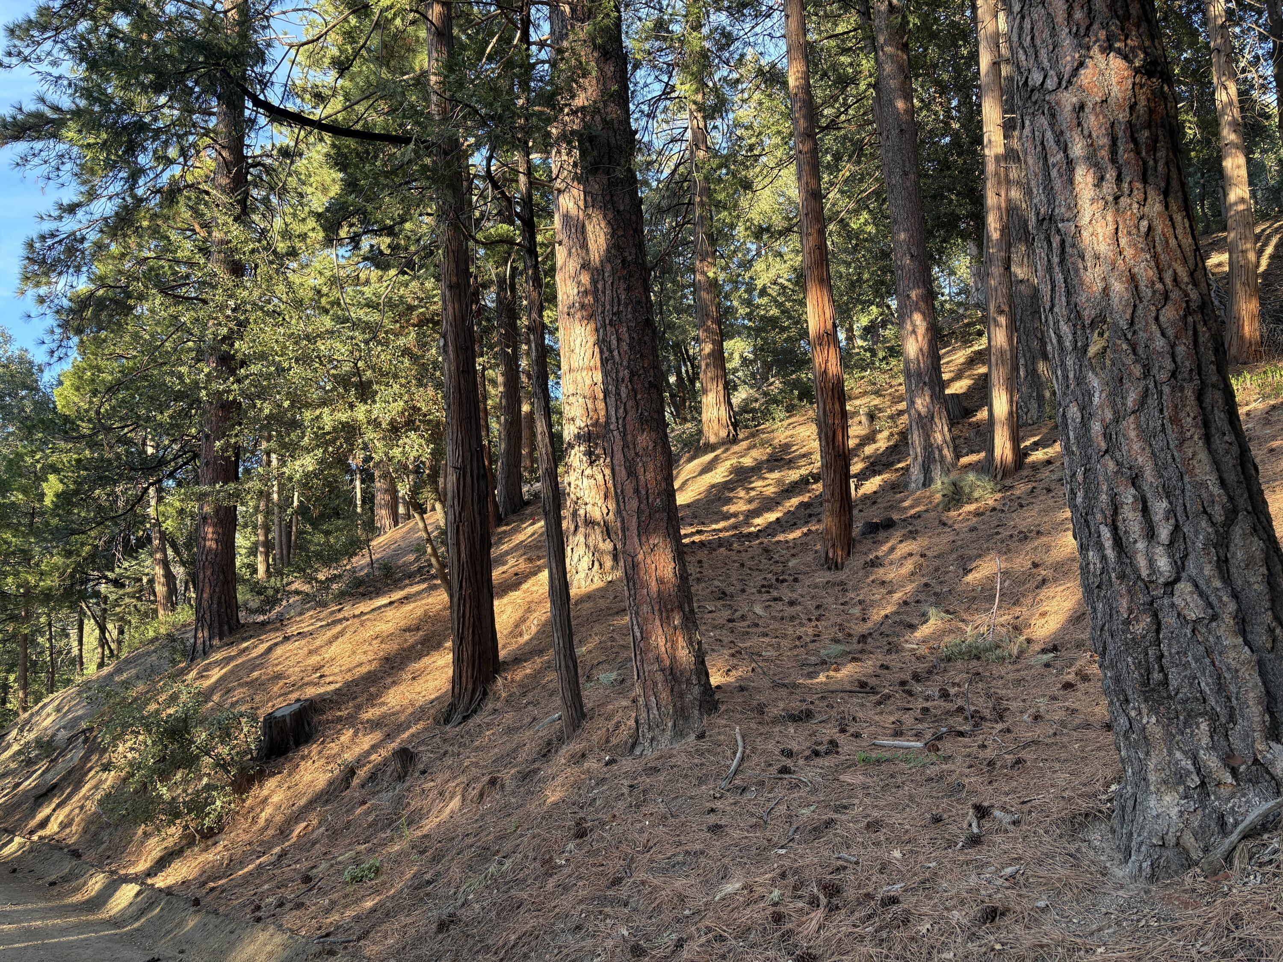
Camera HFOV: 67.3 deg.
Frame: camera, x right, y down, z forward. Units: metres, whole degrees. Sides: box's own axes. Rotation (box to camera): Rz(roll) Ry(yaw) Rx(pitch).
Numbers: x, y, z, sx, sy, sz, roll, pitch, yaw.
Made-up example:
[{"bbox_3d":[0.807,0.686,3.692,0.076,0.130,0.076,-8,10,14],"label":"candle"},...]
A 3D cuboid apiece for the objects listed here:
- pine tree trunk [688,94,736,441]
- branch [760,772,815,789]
[{"bbox_3d":[1.404,-4.337,20.000,0.720,7.300,0.720,-3,-5,0],"label":"pine tree trunk"},{"bbox_3d":[0.831,1.673,5.448,0.080,0.045,0.360,-28,15,-40],"label":"branch"}]

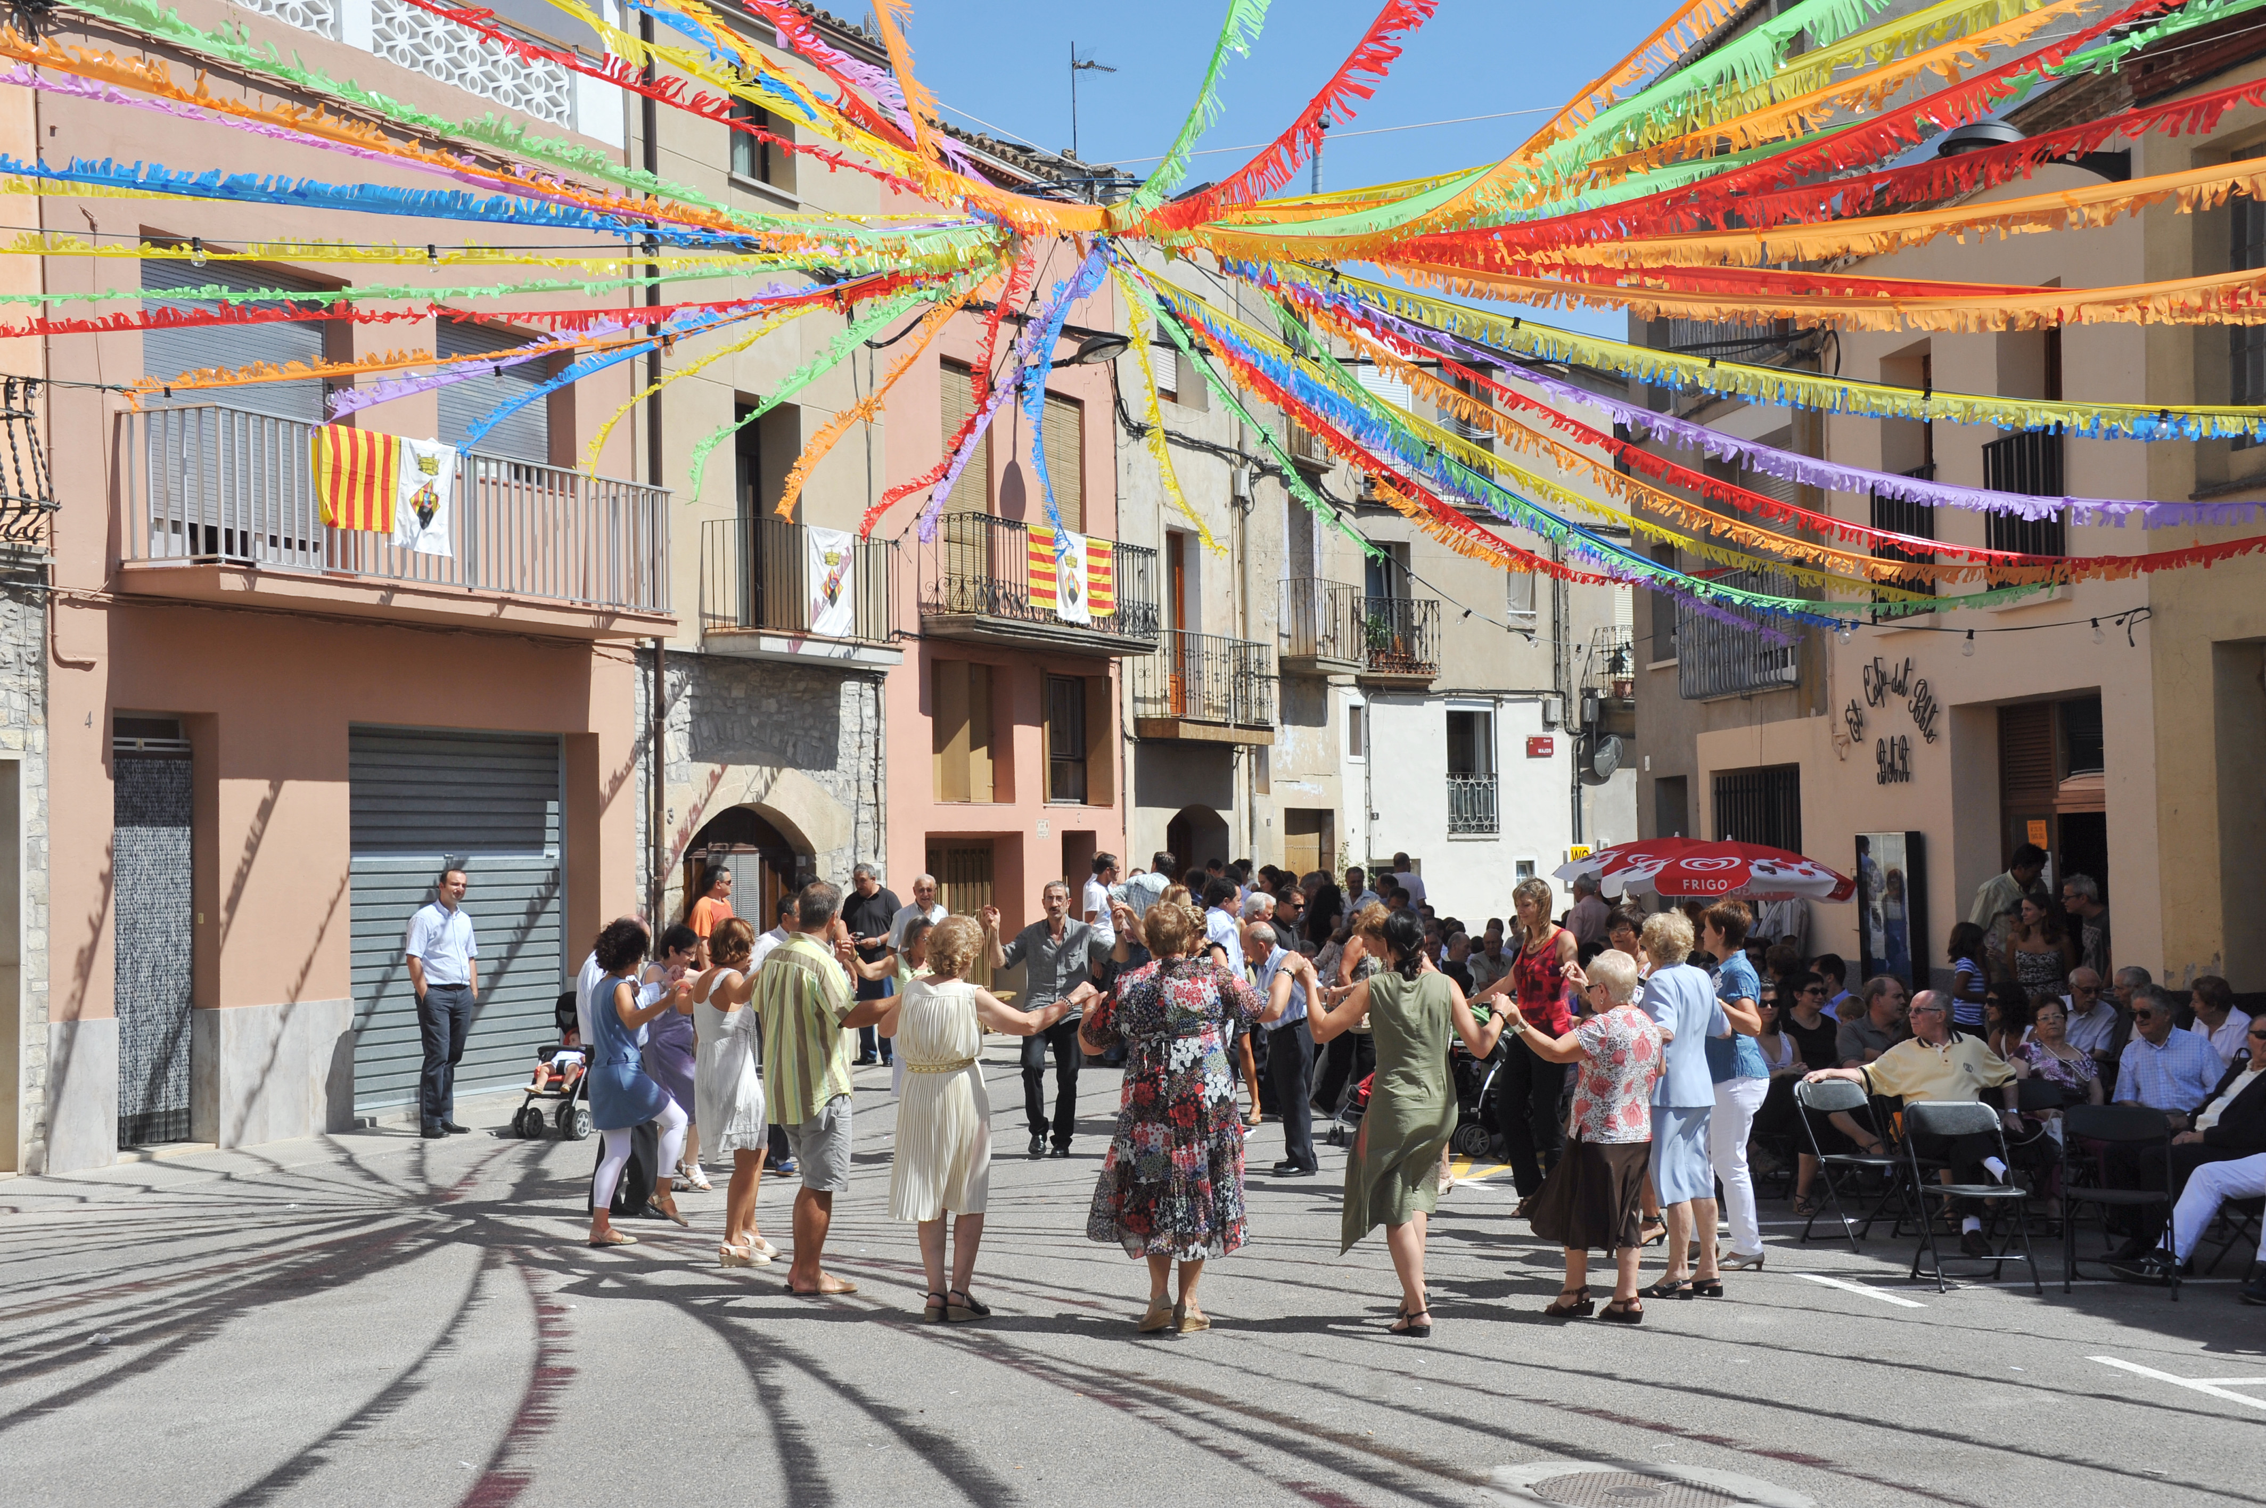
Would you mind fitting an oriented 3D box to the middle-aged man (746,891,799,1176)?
[{"bbox_3d":[-2.044,1.636,17.929,0.480,1.700,0.550,-2,-2,22],"label":"middle-aged man"}]

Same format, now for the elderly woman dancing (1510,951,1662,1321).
[{"bbox_3d":[1.835,1.541,12.200,0.660,1.490,0.480,1,-3,-37],"label":"elderly woman dancing"}]

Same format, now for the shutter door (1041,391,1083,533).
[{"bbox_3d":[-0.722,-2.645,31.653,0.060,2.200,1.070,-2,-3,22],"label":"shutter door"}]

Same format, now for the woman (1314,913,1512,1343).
[{"bbox_3d":[1.054,1.415,11.728,0.740,1.640,0.500,-1,-2,-5],"label":"woman"}]

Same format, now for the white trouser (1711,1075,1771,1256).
[{"bbox_3d":[2.643,1.760,13.200,0.380,0.880,0.380,-2,-2,12],"label":"white trouser"}]

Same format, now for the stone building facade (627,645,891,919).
[{"bbox_3d":[-3.340,0.941,26.290,0.450,3.500,4.250,-2,-2,24],"label":"stone building facade"}]

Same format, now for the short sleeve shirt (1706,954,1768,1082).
[{"bbox_3d":[2.715,1.184,13.600,0.300,0.600,0.460,-2,-3,24],"label":"short sleeve shirt"}]

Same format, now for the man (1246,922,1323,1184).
[{"bbox_3d":[0.882,1.718,17.600,0.450,1.500,0.550,-1,-2,-7],"label":"man"}]

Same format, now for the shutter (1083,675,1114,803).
[{"bbox_3d":[-0.356,-0.141,32.000,0.340,1.370,0.060,-2,-2,23],"label":"shutter"}]

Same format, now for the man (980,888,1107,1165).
[{"bbox_3d":[-0.504,1.667,18.900,0.860,1.720,0.450,-1,-2,-2],"label":"man"}]

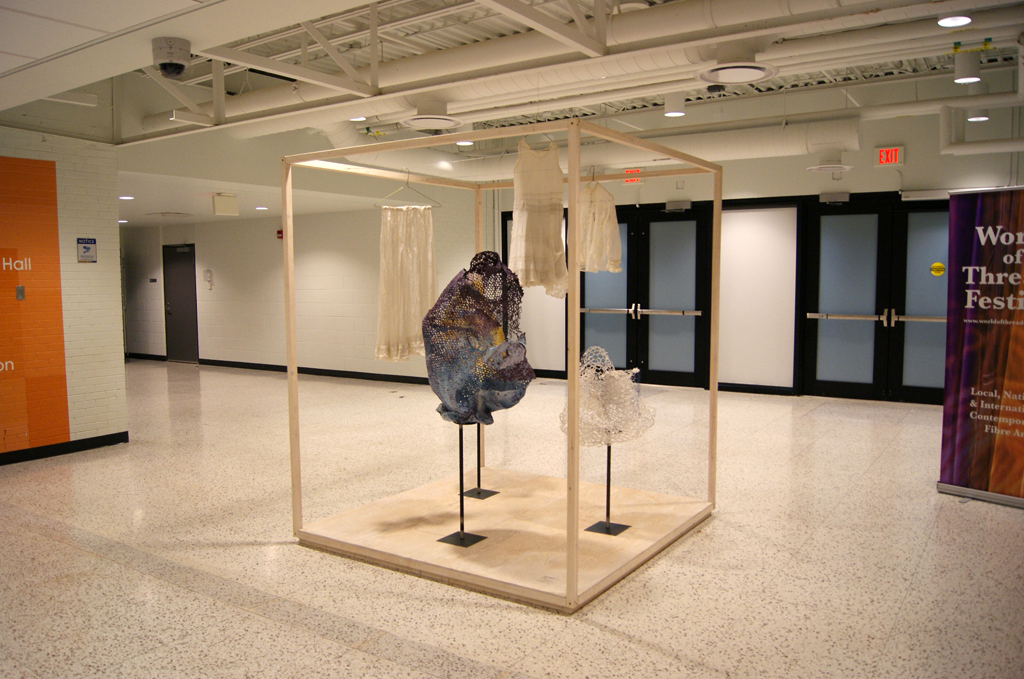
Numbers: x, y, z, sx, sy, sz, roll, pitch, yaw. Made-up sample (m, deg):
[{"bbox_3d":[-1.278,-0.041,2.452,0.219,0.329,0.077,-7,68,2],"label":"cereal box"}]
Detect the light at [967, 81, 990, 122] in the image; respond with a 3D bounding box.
[{"bbox_3d":[4.763,-2.417,7.832,0.182,0.340,0.182,2,5,34],"label":"light"}]

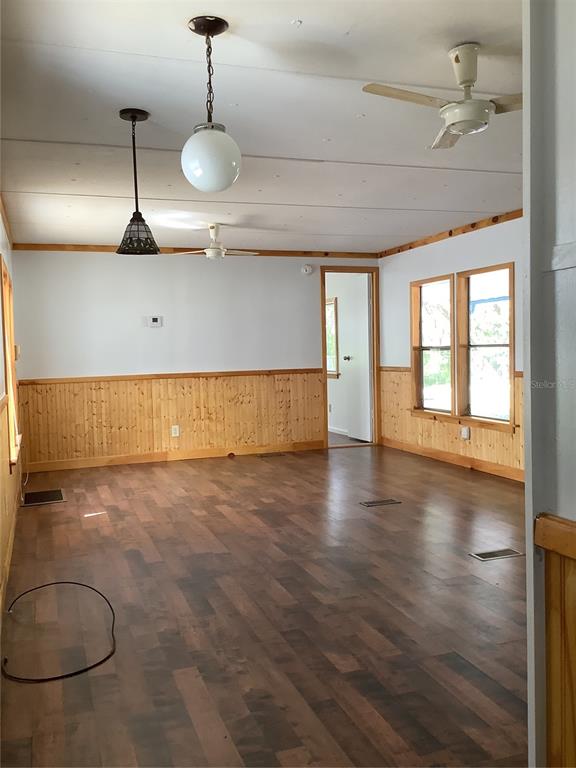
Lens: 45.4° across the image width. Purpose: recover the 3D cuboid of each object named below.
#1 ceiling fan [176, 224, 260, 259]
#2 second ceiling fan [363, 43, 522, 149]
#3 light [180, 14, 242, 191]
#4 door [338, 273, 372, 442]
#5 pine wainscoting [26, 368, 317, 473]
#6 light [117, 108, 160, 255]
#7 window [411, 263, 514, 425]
[{"bbox_3d":[-0.632,-1.242,6.001,0.870,0.310,0.820,-2,3,-6],"label":"ceiling fan"},{"bbox_3d":[0.659,-1.091,2.567,0.860,0.310,0.890,-3,4,-29],"label":"second ceiling fan"},{"bbox_3d":[-0.261,-0.934,2.343,0.200,0.550,0.200,-3,3,-19],"label":"light"},{"bbox_3d":[0.873,-0.314,8.656,0.040,2.030,0.690,-3,3,-19],"label":"door"},{"bbox_3d":[-1.126,0.363,7.498,3.280,0.950,0.035,-3,3,-19],"label":"pine wainscoting"},{"bbox_3d":[-0.697,-0.928,3.182,0.205,0.630,0.205,-3,3,-19],"label":"light"},{"bbox_3d":[1.683,-0.361,6.724,0.110,1.420,1.790,-3,3,-19],"label":"window"}]

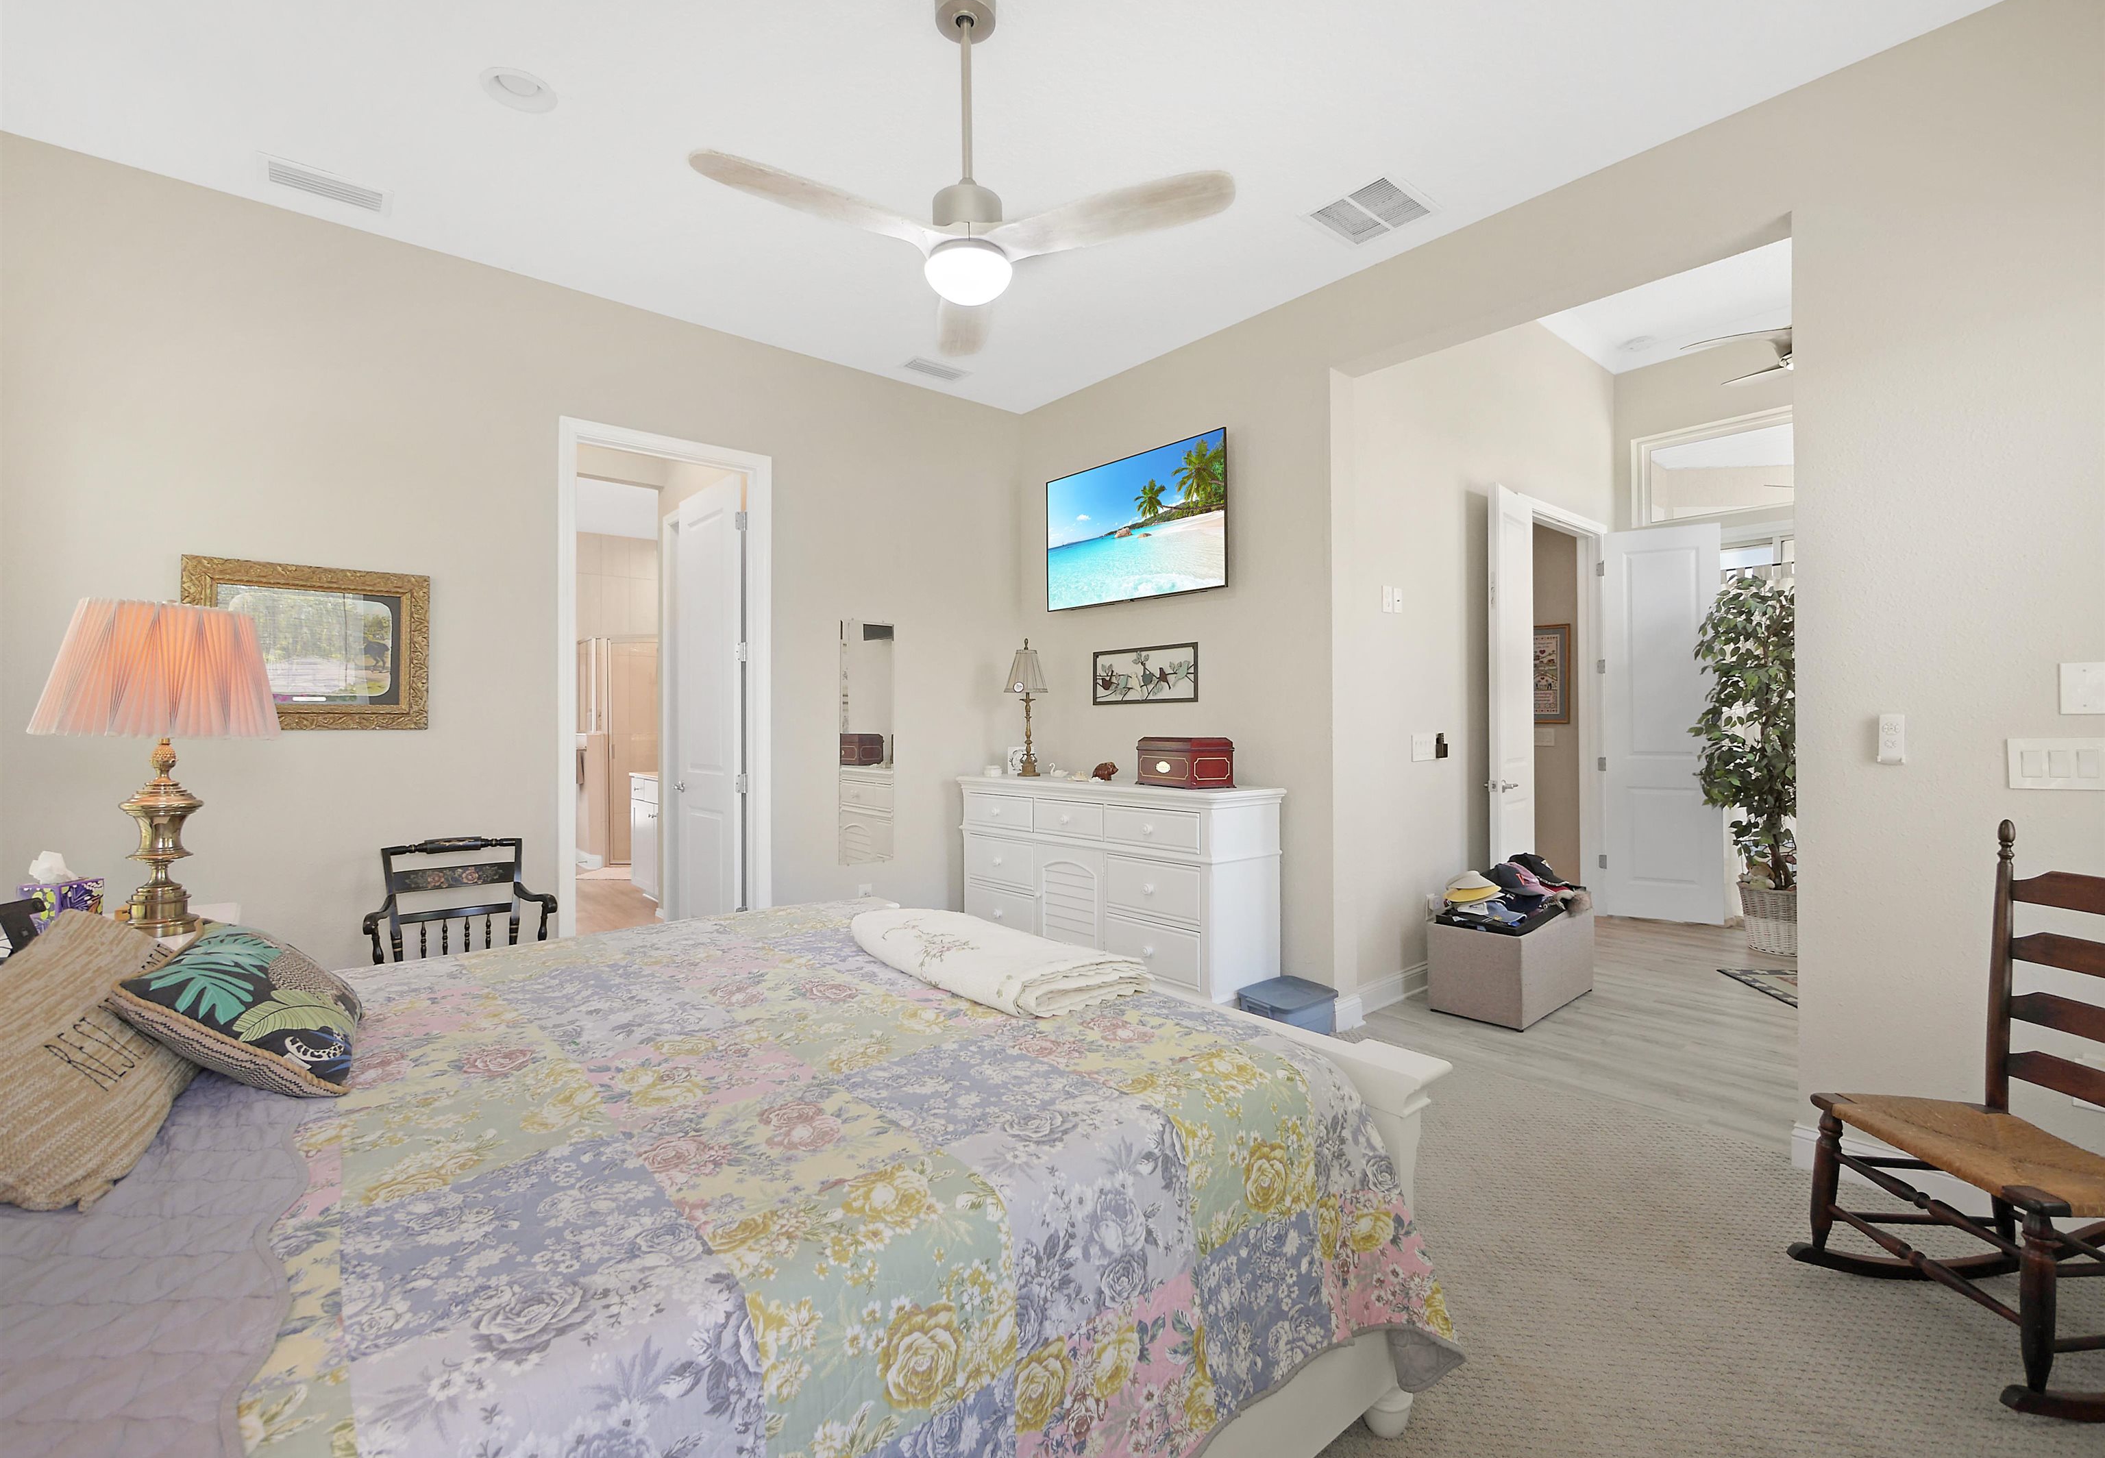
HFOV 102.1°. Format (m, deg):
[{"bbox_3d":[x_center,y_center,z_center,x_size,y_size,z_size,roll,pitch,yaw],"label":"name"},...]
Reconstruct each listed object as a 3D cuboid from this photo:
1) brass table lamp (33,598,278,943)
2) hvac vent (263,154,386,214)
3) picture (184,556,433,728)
[{"bbox_3d":[-2.272,0.097,2.176,0.450,0.820,0.450,0,0,-38],"label":"brass table lamp"},{"bbox_3d":[-2.509,-1.864,2.945,0.356,0.030,0.189,0,0,-40],"label":"hvac vent"},{"bbox_3d":[-2.685,-0.292,3.098,0.677,0.600,0.045,0,0,-38],"label":"picture"}]

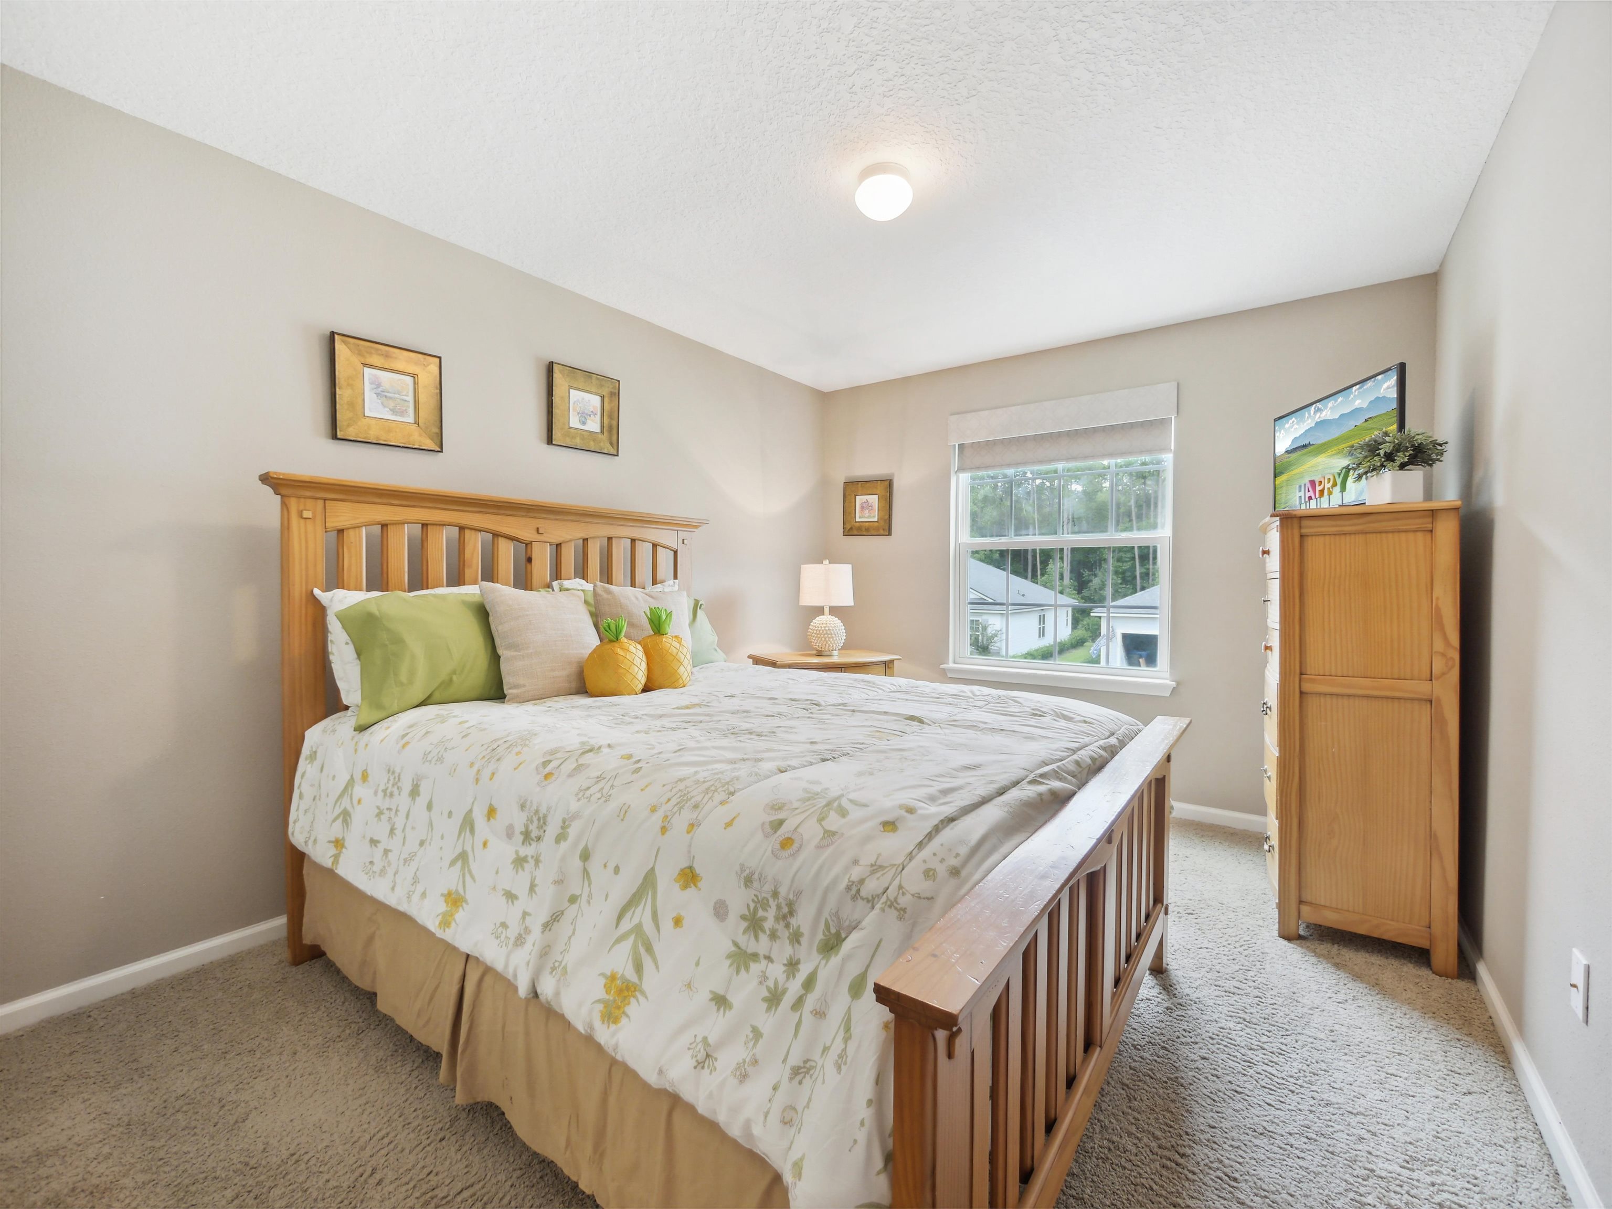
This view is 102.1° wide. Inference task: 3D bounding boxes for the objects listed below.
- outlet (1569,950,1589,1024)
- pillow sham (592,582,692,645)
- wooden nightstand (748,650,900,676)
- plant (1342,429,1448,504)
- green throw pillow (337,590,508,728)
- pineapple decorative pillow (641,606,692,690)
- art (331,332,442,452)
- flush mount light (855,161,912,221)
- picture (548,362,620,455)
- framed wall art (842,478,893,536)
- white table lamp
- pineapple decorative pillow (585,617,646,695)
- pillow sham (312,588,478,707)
[{"bbox_3d":[1.433,0.707,1.209,0.008,0.115,0.071,1,2,37],"label":"outlet"},{"bbox_3d":[-0.667,0.126,2.788,0.150,0.430,0.470,-19,-10,36],"label":"pillow sham"},{"bbox_3d":[0.106,0.679,3.817,0.760,0.750,0.450,0,1,-24],"label":"wooden nightstand"},{"bbox_3d":[1.862,-0.430,2.060,0.260,0.245,0.250,0,2,6],"label":"plant"},{"bbox_3d":[-1.141,0.163,2.206,0.170,0.430,0.690,-22,-12,35],"label":"green throw pillow"},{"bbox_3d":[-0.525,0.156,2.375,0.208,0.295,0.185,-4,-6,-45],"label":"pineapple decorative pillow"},{"bbox_3d":[-1.472,-0.736,2.313,0.032,0.352,0.345,1,2,37],"label":"art"},{"bbox_3d":[0.252,-1.306,2.091,0.183,0.115,0.183,0,1,0],"label":"flush mount light"},{"bbox_3d":[-0.999,-0.878,2.971,0.033,0.358,0.350,1,2,37],"label":"picture"},{"bbox_3d":[0.402,-0.624,4.233,0.360,0.352,0.030,1,2,37],"label":"framed wall art"},{"bbox_3d":[0.113,0.014,3.660,0.303,0.532,0.303,0,2,0],"label":"white table lamp"},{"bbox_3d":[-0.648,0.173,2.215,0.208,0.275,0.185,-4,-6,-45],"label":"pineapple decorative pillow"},{"bbox_3d":[-1.224,0.137,2.269,0.170,0.430,0.700,-16,-9,36],"label":"pillow sham"}]

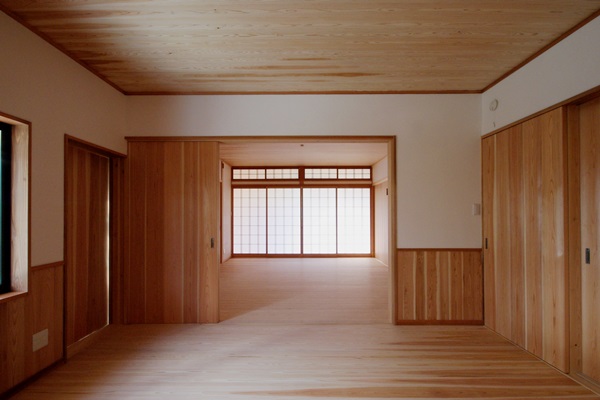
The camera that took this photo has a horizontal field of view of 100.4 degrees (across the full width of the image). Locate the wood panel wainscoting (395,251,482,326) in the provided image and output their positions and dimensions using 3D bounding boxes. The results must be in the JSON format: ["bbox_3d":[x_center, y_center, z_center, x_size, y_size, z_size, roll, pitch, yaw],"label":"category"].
[{"bbox_3d":[1.510,0.935,2.690,0.930,0.820,0.030,0,-1,1],"label":"wood panel wainscoting"}]

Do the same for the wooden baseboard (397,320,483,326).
[{"bbox_3d":[1.510,1.335,2.690,0.930,0.060,0.020,0,-1,1],"label":"wooden baseboard"}]

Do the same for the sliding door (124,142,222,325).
[{"bbox_3d":[-1.366,0.350,2.690,1.010,1.980,0.040,0,-1,1],"label":"sliding door"}]

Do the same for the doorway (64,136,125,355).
[{"bbox_3d":[-1.910,0.400,2.350,0.100,1.810,0.690,0,-1,1],"label":"doorway"}]

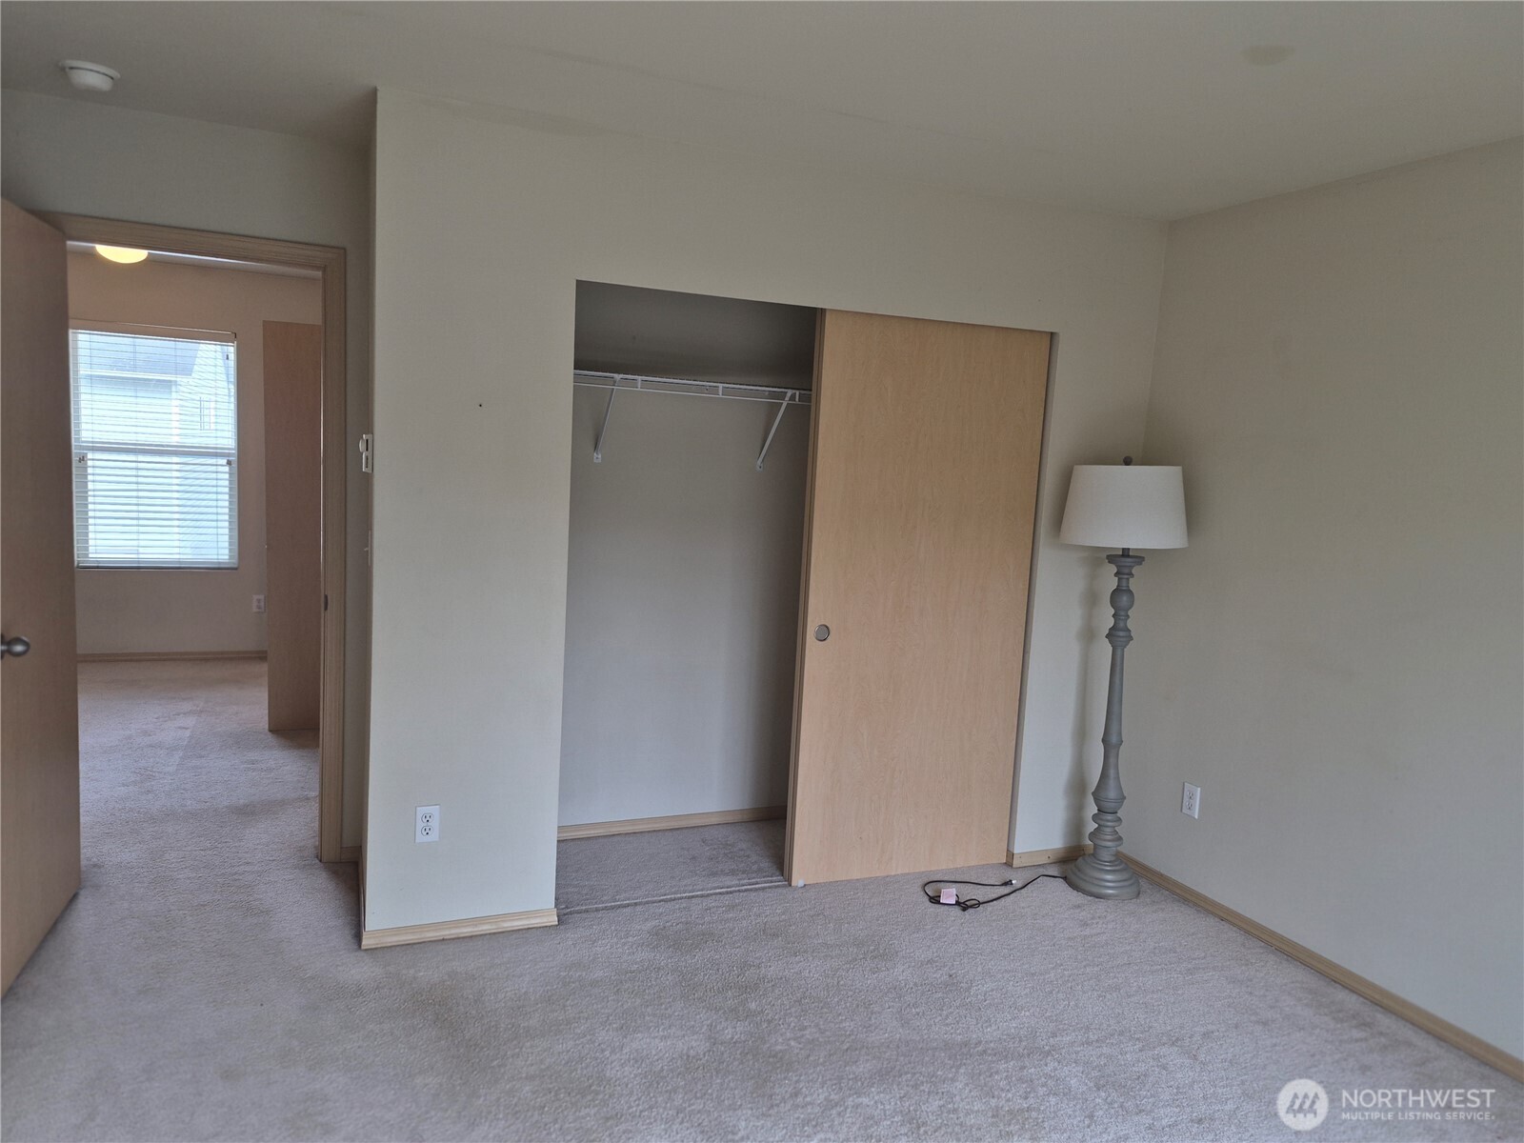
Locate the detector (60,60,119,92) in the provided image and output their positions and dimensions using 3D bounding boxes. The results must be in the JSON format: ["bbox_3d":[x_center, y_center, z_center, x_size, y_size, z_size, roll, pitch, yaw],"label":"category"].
[{"bbox_3d":[-1.825,-1.346,2.756,0.133,0.050,0.133,0,7,-23],"label":"detector"}]

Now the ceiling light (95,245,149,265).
[{"bbox_3d":[-3.165,-1.609,5.035,0.248,0.144,0.248,0,7,-23],"label":"ceiling light"}]

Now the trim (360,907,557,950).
[{"bbox_3d":[-0.917,1.096,3.109,0.579,0.054,0.017,0,7,-23],"label":"trim"}]

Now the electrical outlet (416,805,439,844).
[{"bbox_3d":[-1.001,0.760,3.036,0.070,0.113,0.009,0,7,-23],"label":"electrical outlet"}]

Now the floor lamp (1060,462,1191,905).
[{"bbox_3d":[1.285,0.382,3.694,0.433,1.572,0.433,0,7,-23],"label":"floor lamp"}]

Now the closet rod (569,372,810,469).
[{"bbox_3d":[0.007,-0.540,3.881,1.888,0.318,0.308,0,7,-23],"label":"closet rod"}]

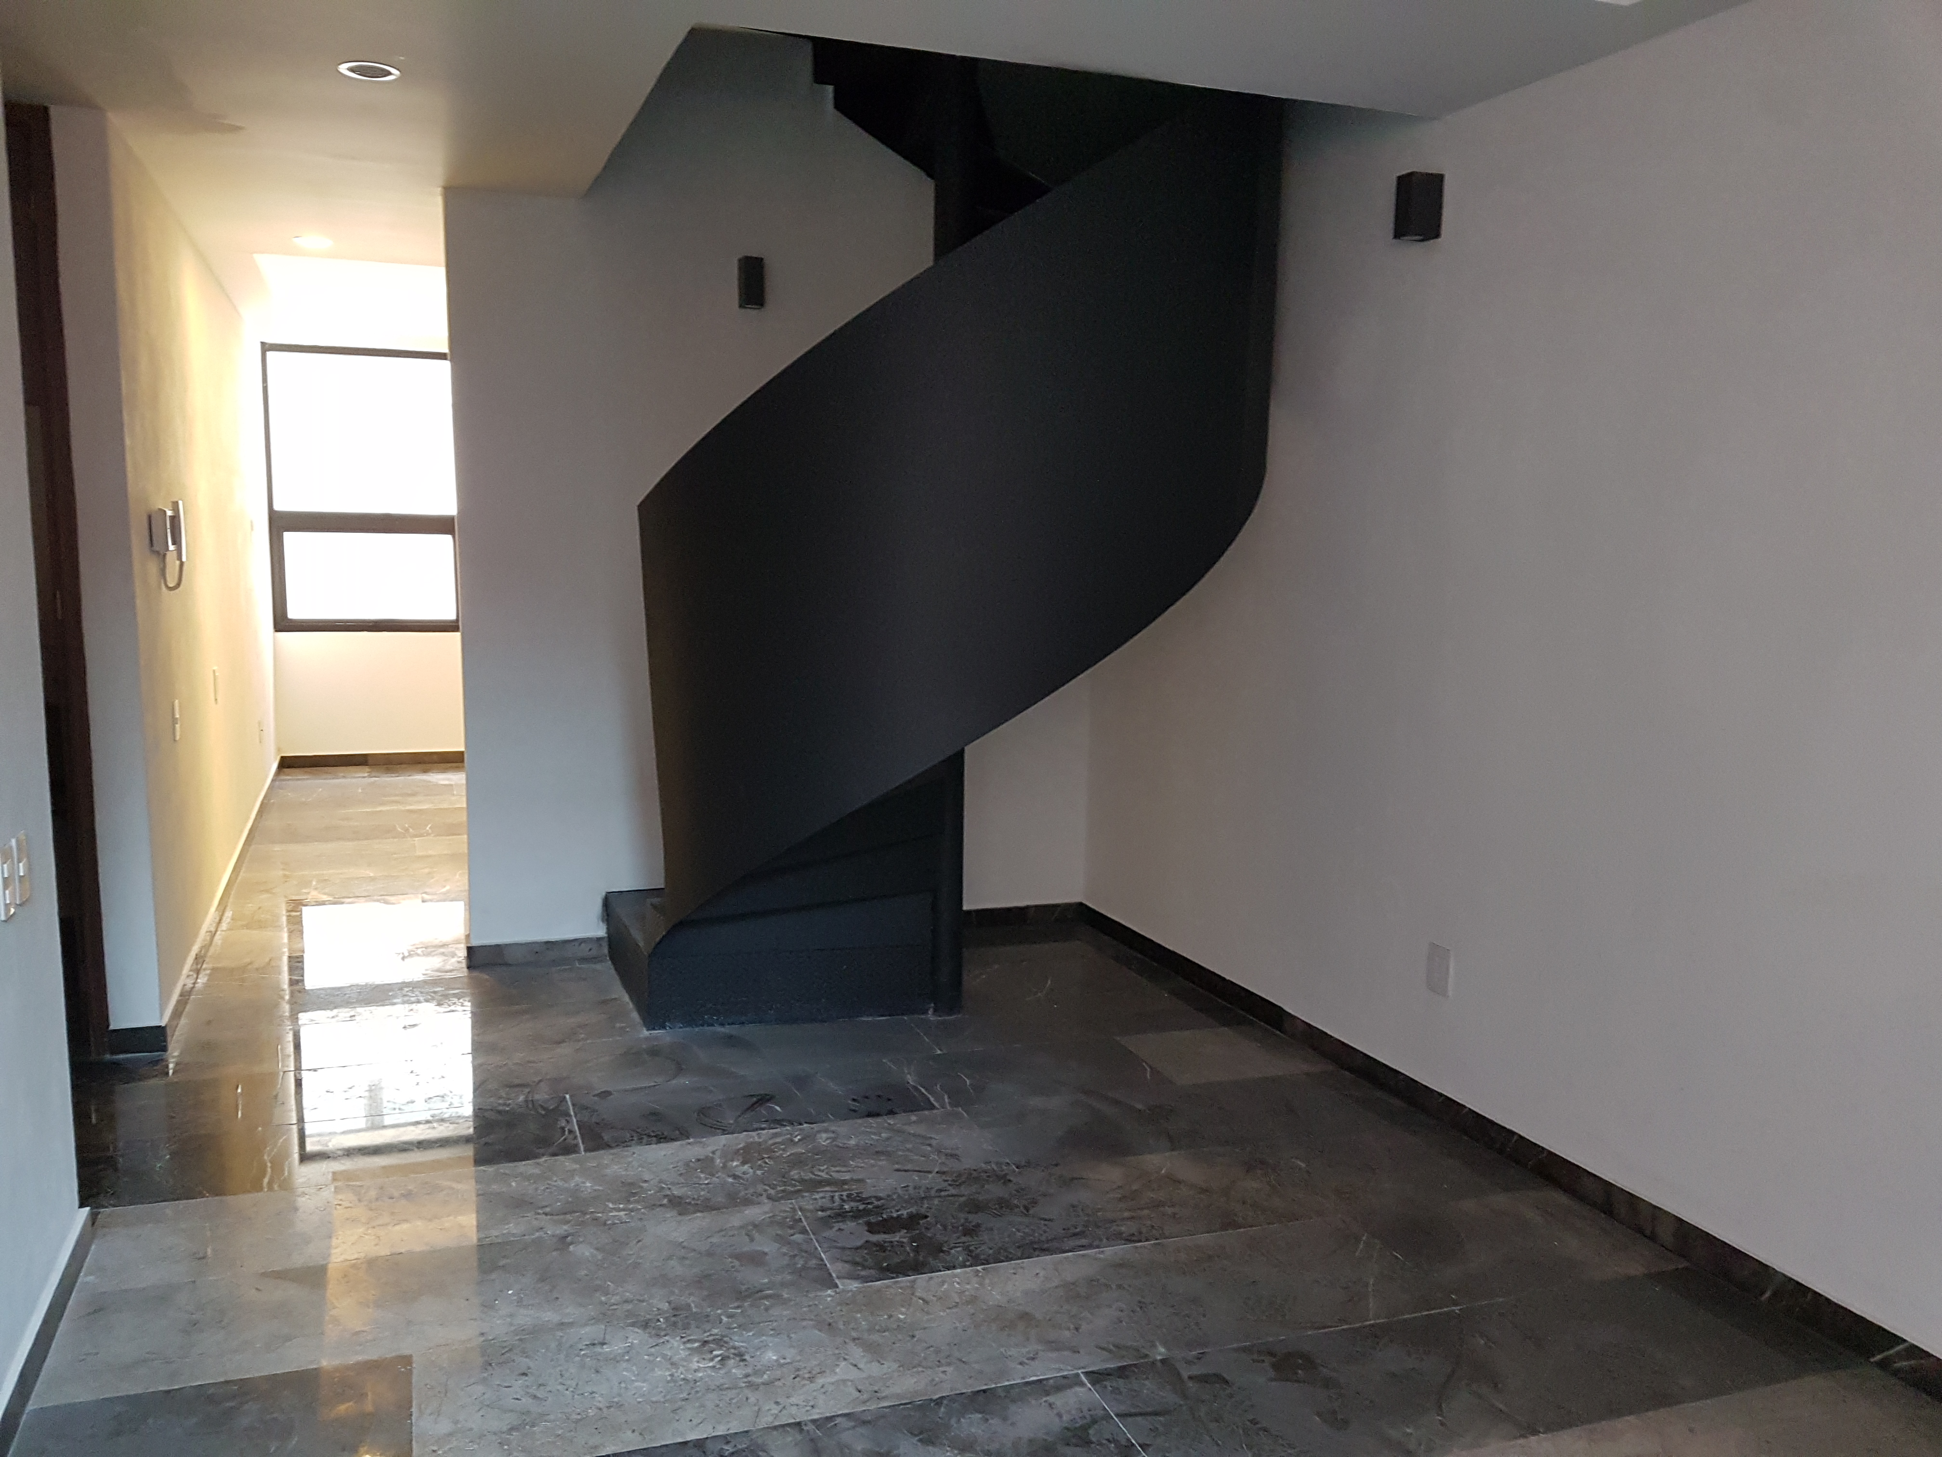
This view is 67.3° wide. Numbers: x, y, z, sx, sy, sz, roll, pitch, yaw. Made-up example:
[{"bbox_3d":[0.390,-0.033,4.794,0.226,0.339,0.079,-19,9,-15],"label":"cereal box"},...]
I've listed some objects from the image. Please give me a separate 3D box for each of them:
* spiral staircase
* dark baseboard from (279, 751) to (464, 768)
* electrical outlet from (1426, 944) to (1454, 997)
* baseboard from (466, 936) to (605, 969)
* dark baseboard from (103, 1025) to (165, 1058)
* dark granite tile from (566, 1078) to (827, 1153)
[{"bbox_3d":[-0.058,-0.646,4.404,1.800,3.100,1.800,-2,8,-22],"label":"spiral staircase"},{"bbox_3d":[-3.734,0.192,9.148,1.095,0.072,0.015,-2,8,-18],"label":"dark baseboard"},{"bbox_3d":[1.209,0.623,3.772,0.010,0.122,0.080,-2,8,-22],"label":"electrical outlet"},{"bbox_3d":[-1.501,0.772,5.048,0.461,0.073,0.015,-2,8,-18],"label":"baseboard"},{"bbox_3d":[-2.363,0.880,4.124,0.150,0.075,0.015,-2,8,-18],"label":"dark baseboard"},{"bbox_3d":[-0.722,0.997,3.781,0.592,0.015,0.396,-2,8,-18],"label":"dark granite tile"}]

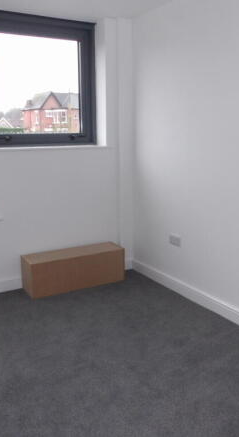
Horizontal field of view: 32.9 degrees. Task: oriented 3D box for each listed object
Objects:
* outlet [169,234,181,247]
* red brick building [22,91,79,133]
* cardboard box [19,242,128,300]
[{"bbox_3d":[0.484,0.194,3.518,0.015,0.086,0.146,-7,13,-29],"label":"outlet"},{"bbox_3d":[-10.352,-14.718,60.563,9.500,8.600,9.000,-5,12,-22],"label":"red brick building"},{"bbox_3d":[-0.416,0.466,3.761,0.908,0.315,0.286,-7,13,-29],"label":"cardboard box"}]

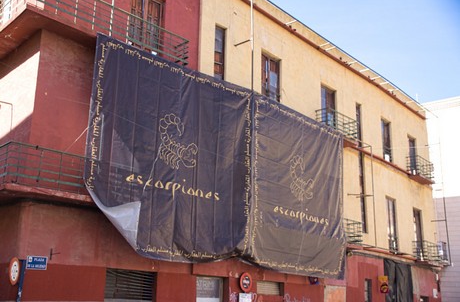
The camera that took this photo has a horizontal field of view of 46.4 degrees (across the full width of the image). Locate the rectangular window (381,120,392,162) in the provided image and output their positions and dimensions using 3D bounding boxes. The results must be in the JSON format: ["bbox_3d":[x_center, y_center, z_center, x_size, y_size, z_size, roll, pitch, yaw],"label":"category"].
[{"bbox_3d":[7.812,-0.504,26.841,0.130,2.150,1.187,-13,-21,40],"label":"rectangular window"}]

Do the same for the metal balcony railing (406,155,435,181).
[{"bbox_3d":[10.226,0.948,28.651,0.627,0.963,2.318,-13,-21,40],"label":"metal balcony railing"}]

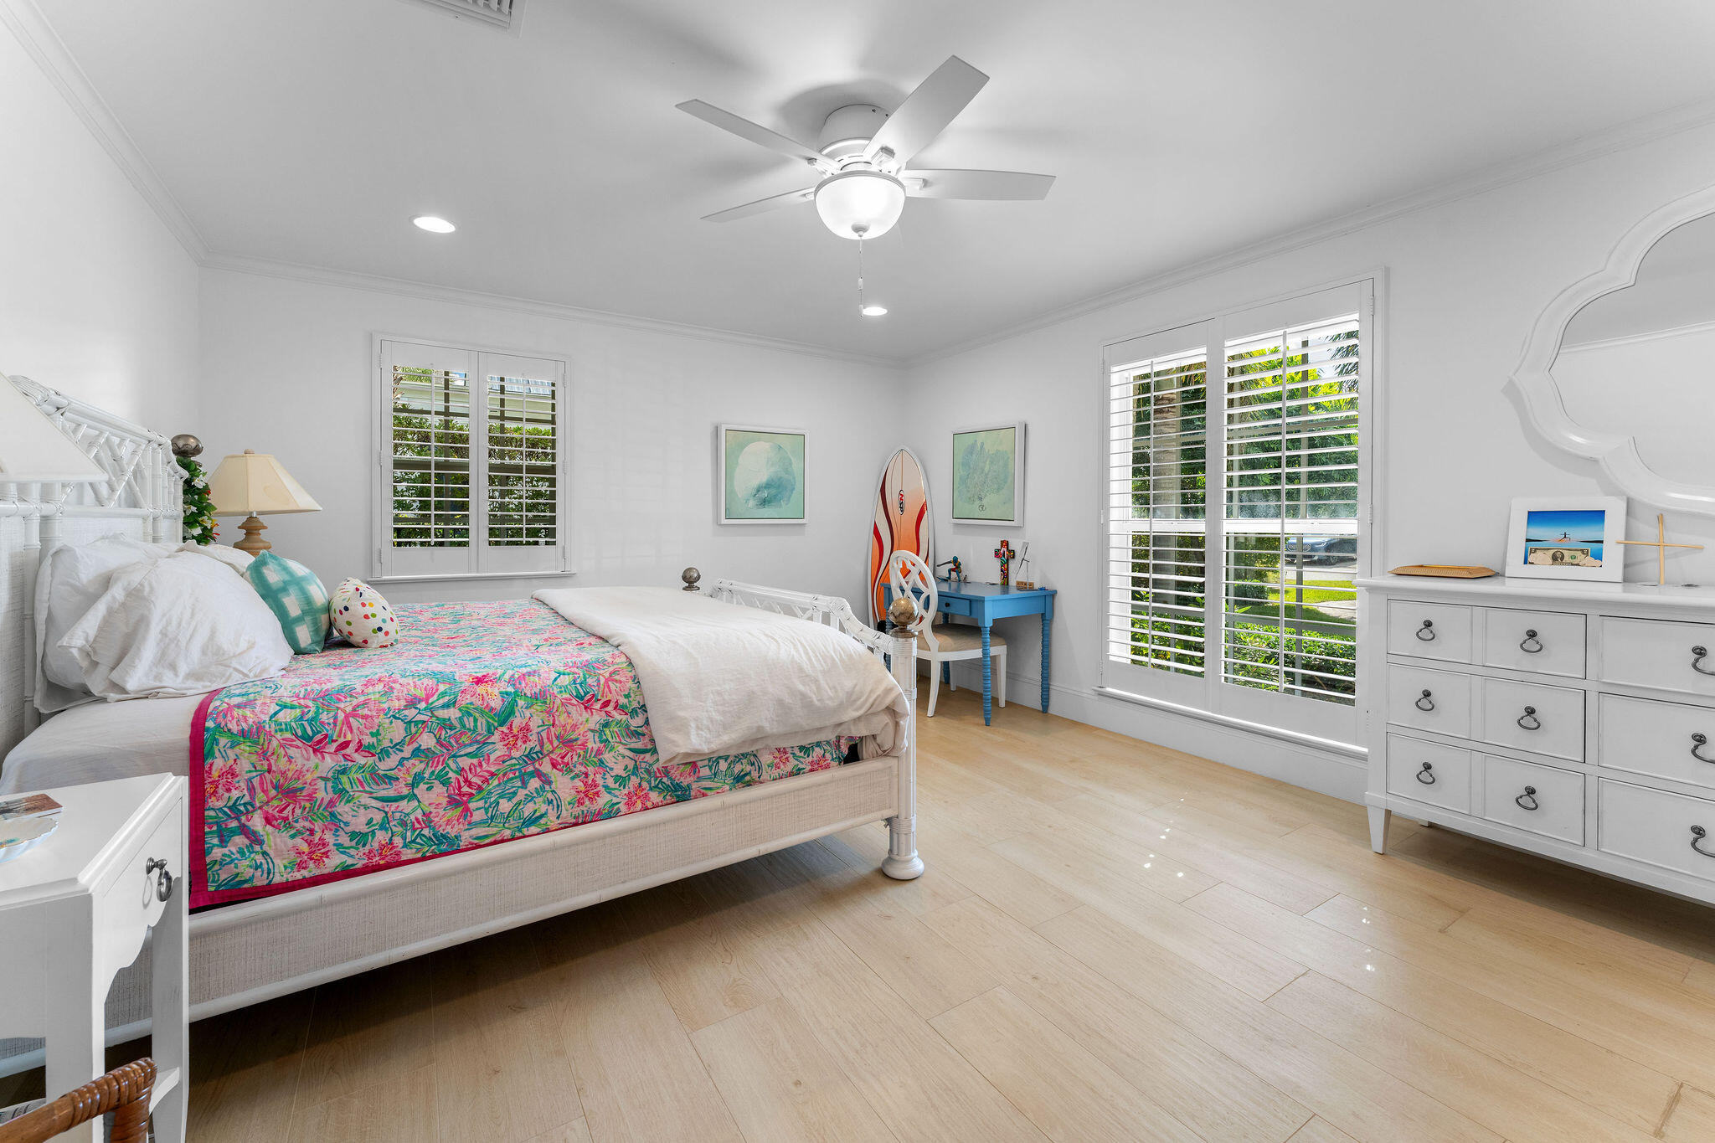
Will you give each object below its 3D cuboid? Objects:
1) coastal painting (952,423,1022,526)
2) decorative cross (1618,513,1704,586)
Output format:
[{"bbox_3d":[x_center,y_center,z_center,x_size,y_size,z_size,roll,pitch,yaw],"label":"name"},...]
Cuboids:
[{"bbox_3d":[0.858,-0.636,4.484,0.045,0.635,0.650,-3,5,-34],"label":"coastal painting"},{"bbox_3d":[2.571,-0.069,2.140,0.020,0.231,0.182,-1,3,-34],"label":"decorative cross"}]

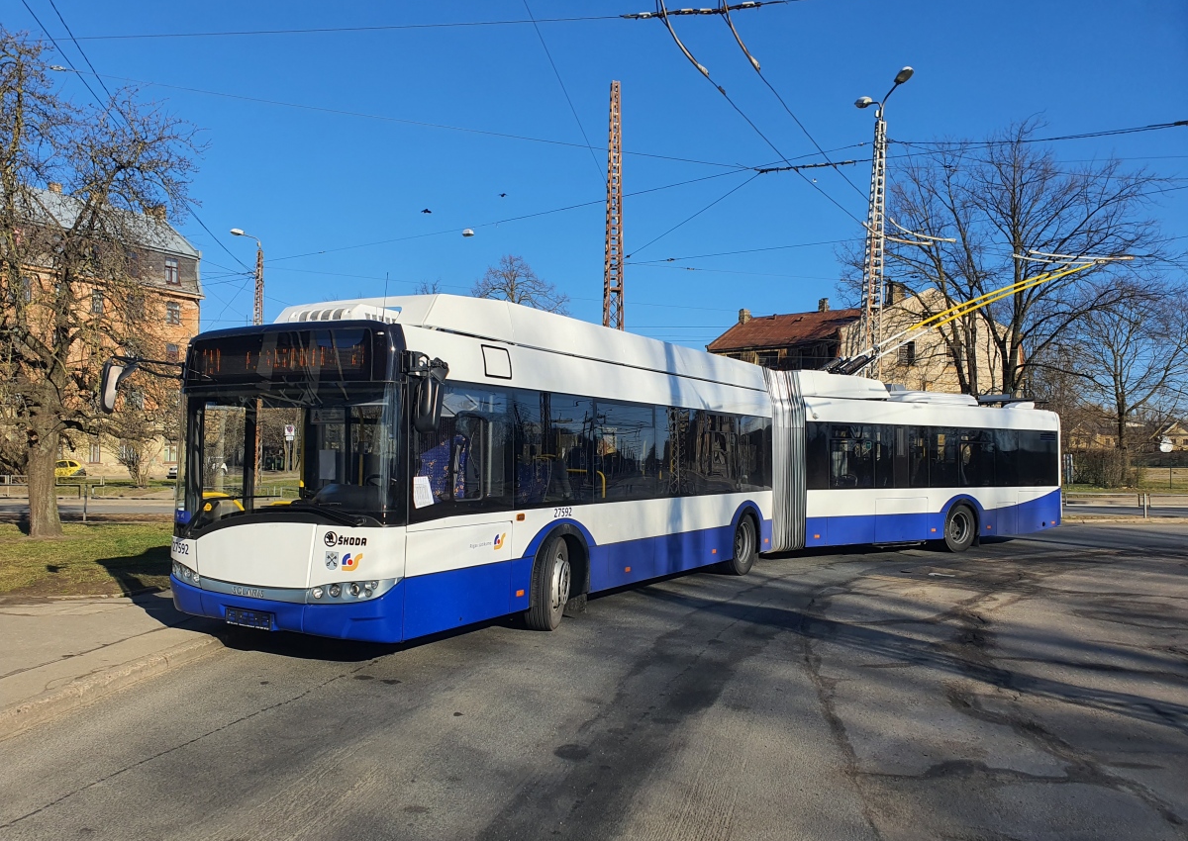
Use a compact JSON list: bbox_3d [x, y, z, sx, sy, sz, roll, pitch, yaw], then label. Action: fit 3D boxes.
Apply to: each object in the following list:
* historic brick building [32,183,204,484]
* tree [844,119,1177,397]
[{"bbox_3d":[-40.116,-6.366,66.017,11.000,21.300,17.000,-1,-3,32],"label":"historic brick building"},{"bbox_3d":[22.617,-6.550,48.825,18.000,20.500,16.000,1,-3,-18],"label":"tree"}]

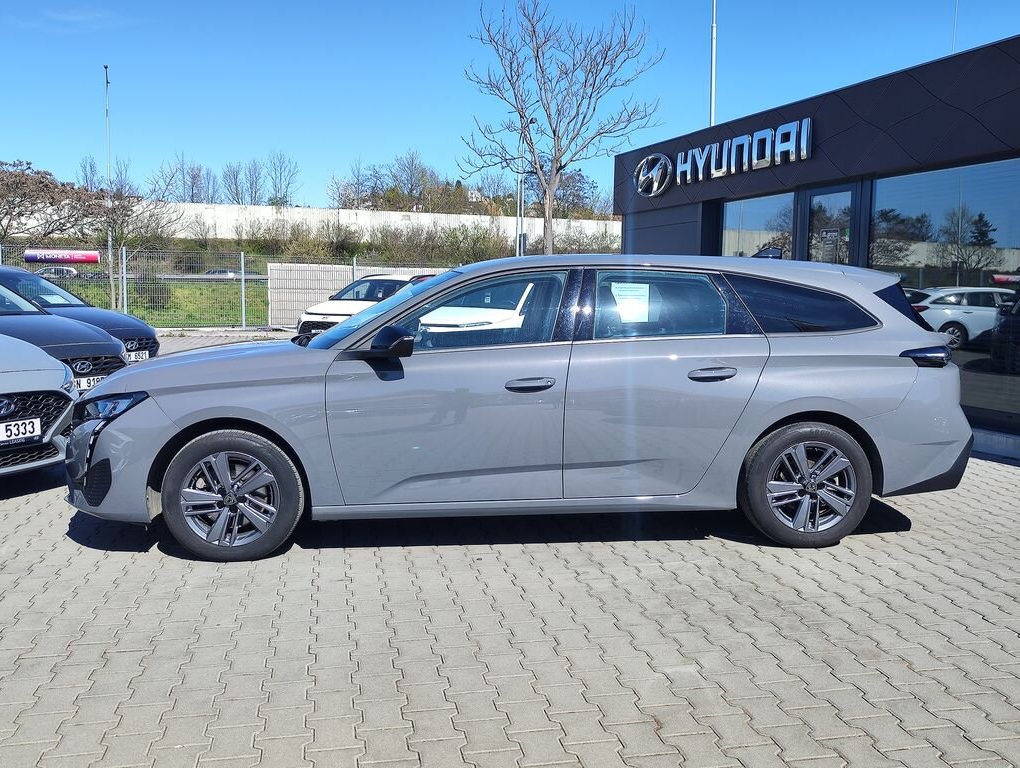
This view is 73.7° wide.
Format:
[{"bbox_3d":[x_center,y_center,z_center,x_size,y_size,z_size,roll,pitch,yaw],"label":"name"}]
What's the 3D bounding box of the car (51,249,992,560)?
[{"bbox_3d":[0.075,-0.022,3.985,4.640,1.450,1.880,0,8,-4],"label":"car"}]

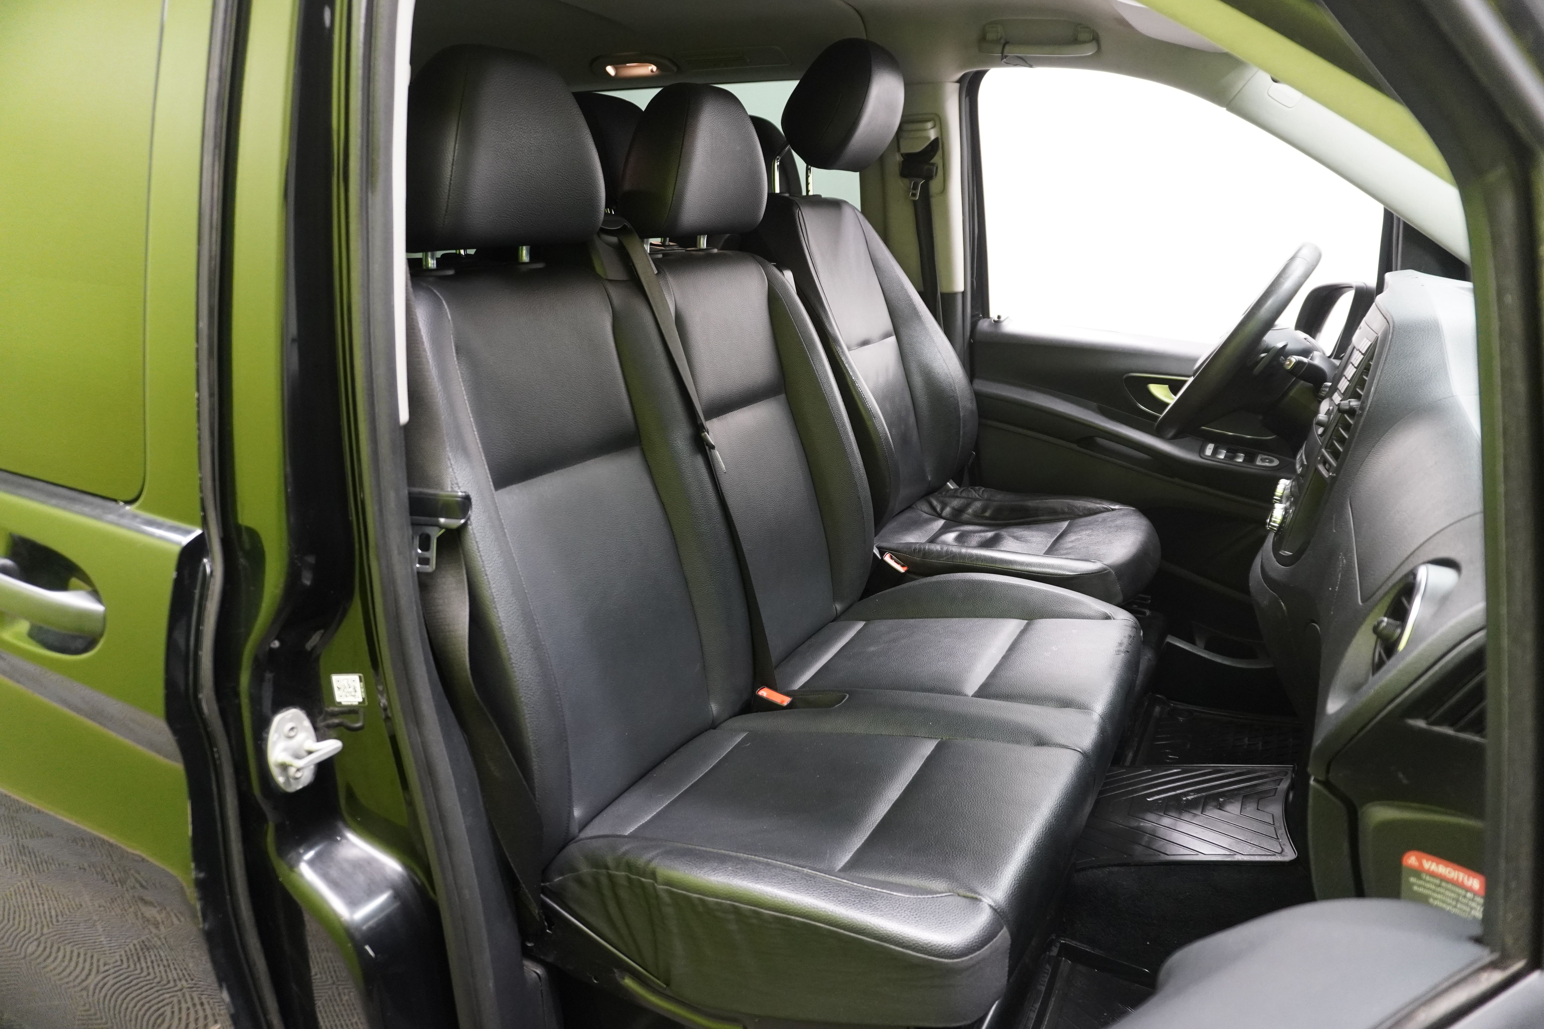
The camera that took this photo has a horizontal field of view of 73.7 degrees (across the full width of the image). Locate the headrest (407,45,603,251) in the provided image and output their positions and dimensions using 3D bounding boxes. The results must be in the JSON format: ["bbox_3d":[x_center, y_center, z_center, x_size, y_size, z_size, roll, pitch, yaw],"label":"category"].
[{"bbox_3d":[-0.329,-0.420,1.184,0.120,0.232,0.275,9,21,28],"label":"headrest"}]

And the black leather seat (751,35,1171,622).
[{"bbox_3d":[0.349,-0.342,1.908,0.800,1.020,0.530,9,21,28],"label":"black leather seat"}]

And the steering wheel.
[{"bbox_3d":[0.783,-0.267,1.708,0.090,0.385,0.385,38,31,14],"label":"steering wheel"}]

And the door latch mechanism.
[{"bbox_3d":[-0.430,0.218,0.957,0.037,0.076,0.046,9,21,28],"label":"door latch mechanism"}]

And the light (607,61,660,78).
[{"bbox_3d":[-0.308,-0.981,2.271,0.140,0.030,0.050,9,21,28],"label":"light"}]

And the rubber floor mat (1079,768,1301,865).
[{"bbox_3d":[0.591,0.433,1.509,0.340,0.020,0.250,-9,11,32],"label":"rubber floor mat"}]

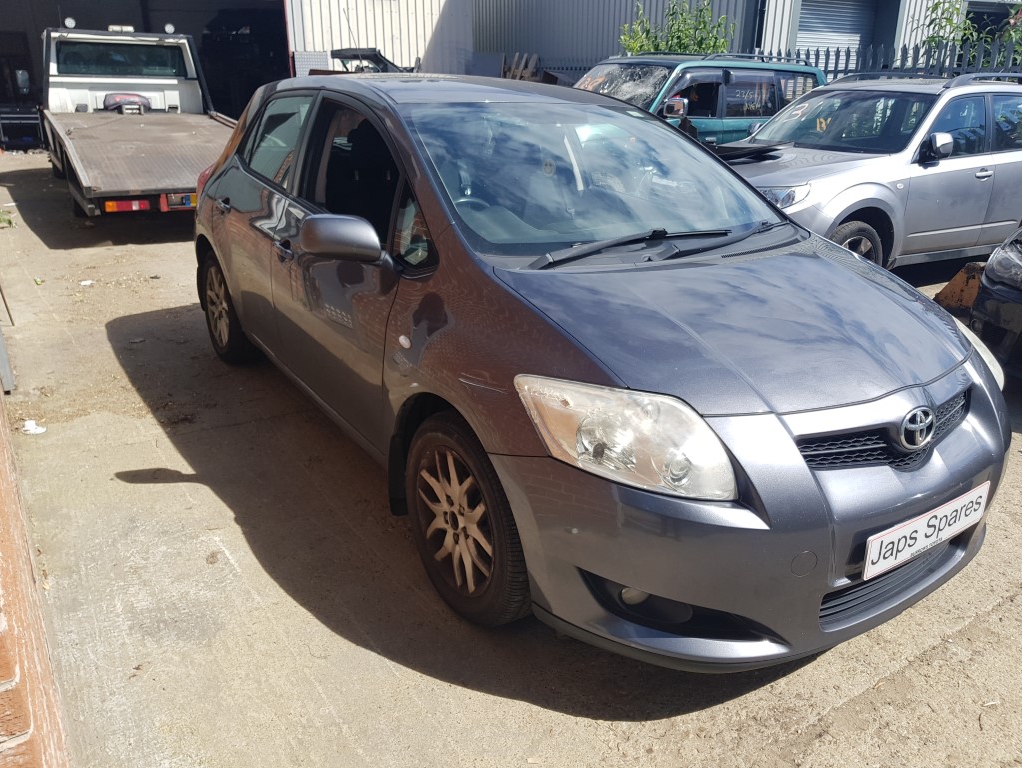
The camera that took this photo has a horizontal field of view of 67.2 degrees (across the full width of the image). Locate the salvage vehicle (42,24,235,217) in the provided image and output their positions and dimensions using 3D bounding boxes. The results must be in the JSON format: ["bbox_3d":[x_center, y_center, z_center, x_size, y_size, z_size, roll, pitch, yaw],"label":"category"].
[{"bbox_3d":[-4.850,-3.611,10.268,2.200,2.270,6.800,-11,24,-31],"label":"salvage vehicle"}]

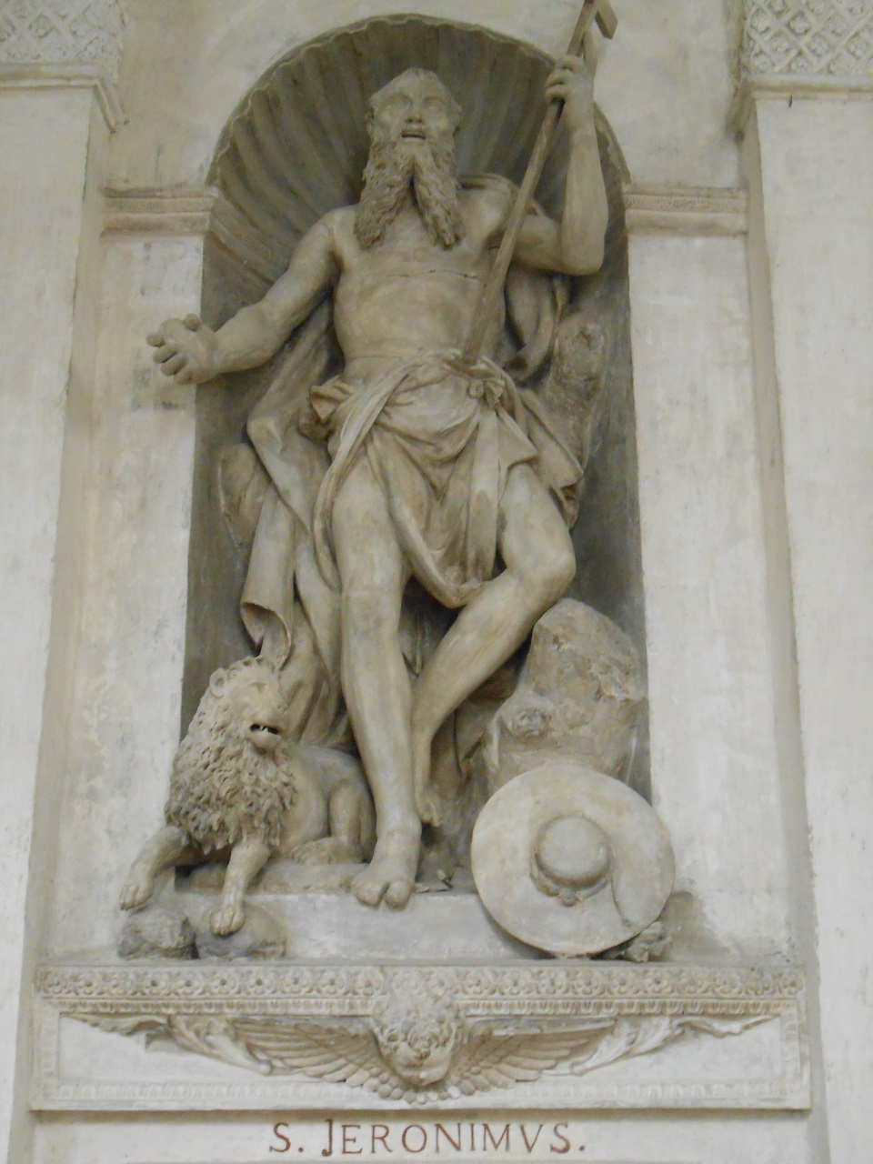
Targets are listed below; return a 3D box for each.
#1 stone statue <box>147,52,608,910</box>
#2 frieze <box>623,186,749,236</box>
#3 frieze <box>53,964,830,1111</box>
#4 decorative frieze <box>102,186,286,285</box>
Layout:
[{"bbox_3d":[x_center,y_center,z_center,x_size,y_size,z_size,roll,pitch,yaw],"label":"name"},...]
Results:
[{"bbox_3d":[-0.120,-0.294,3.910,1.060,2.140,0.530,0,-19,0],"label":"stone statue"},{"bbox_3d":[0.597,-0.879,3.974,0.290,0.140,0.080,0,-19,0],"label":"frieze"},{"bbox_3d":[-0.033,0.919,3.330,1.565,0.290,0.120,0,-19,0],"label":"frieze"},{"bbox_3d":[-0.598,-0.847,4.080,0.415,0.135,0.300,0,-19,0],"label":"decorative frieze"}]

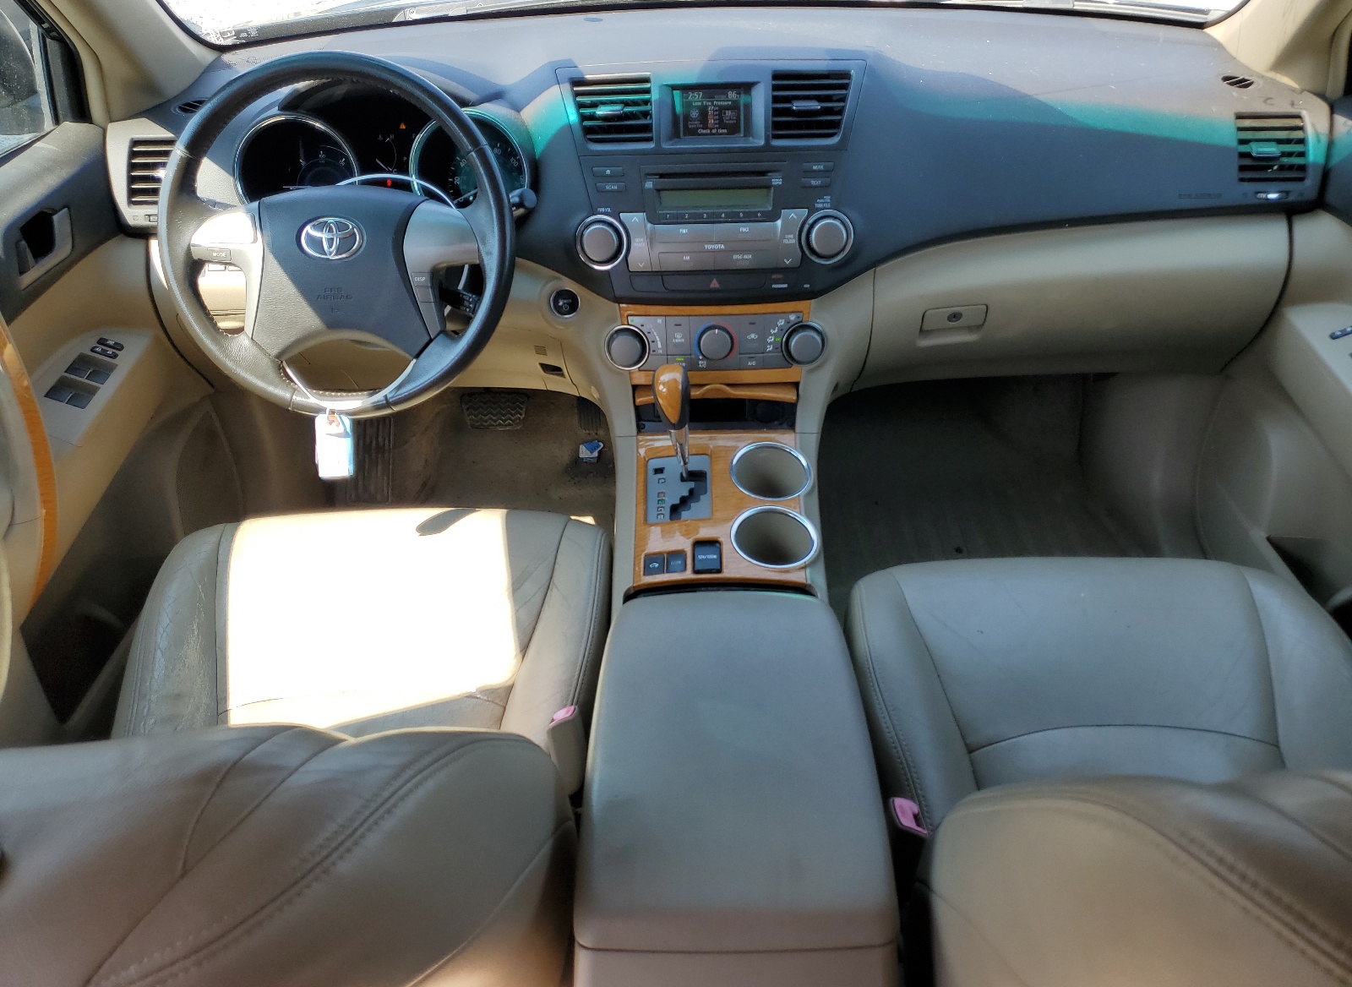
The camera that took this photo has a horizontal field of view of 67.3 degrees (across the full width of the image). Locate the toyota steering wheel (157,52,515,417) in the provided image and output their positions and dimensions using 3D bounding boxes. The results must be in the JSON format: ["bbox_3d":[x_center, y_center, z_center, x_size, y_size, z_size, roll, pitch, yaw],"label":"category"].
[{"bbox_3d":[-0.362,-0.276,1.110,0.380,0.380,0.100,-1,8,1],"label":"toyota steering wheel"}]

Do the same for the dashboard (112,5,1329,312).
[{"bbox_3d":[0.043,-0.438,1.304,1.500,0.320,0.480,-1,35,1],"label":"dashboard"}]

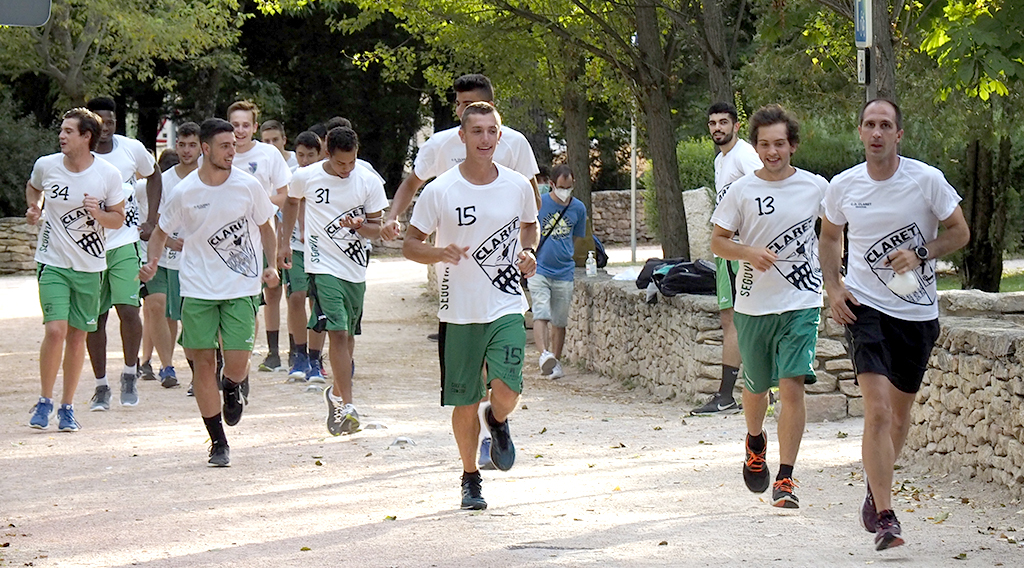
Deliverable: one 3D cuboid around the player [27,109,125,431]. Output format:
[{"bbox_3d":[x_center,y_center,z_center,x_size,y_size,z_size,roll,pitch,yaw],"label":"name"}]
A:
[{"bbox_3d":[-2.413,-0.080,32.700,0.550,1.780,0.520,0,1,3],"label":"player"}]

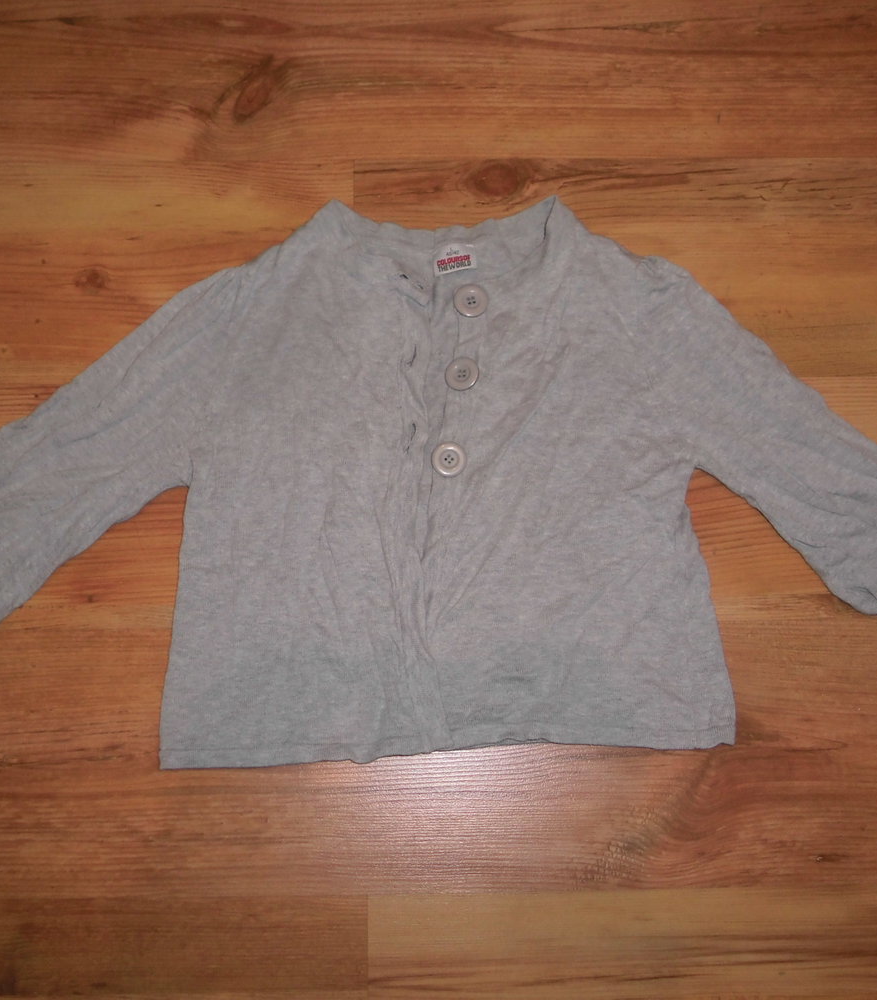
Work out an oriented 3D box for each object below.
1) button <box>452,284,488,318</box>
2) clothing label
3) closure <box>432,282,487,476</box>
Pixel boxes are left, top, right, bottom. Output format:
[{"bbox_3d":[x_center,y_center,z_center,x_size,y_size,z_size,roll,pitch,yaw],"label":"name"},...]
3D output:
[{"bbox_3d":[0.027,-0.165,0.826,0.029,0.004,0.029,-1,79,-1],"label":"button"},{"bbox_3d":[0.014,-0.203,0.840,0.036,0.003,0.025,-11,79,-3],"label":"clothing label"},{"bbox_3d":[0.018,-0.098,0.814,0.035,0.008,0.166,8,79,1],"label":"closure"}]

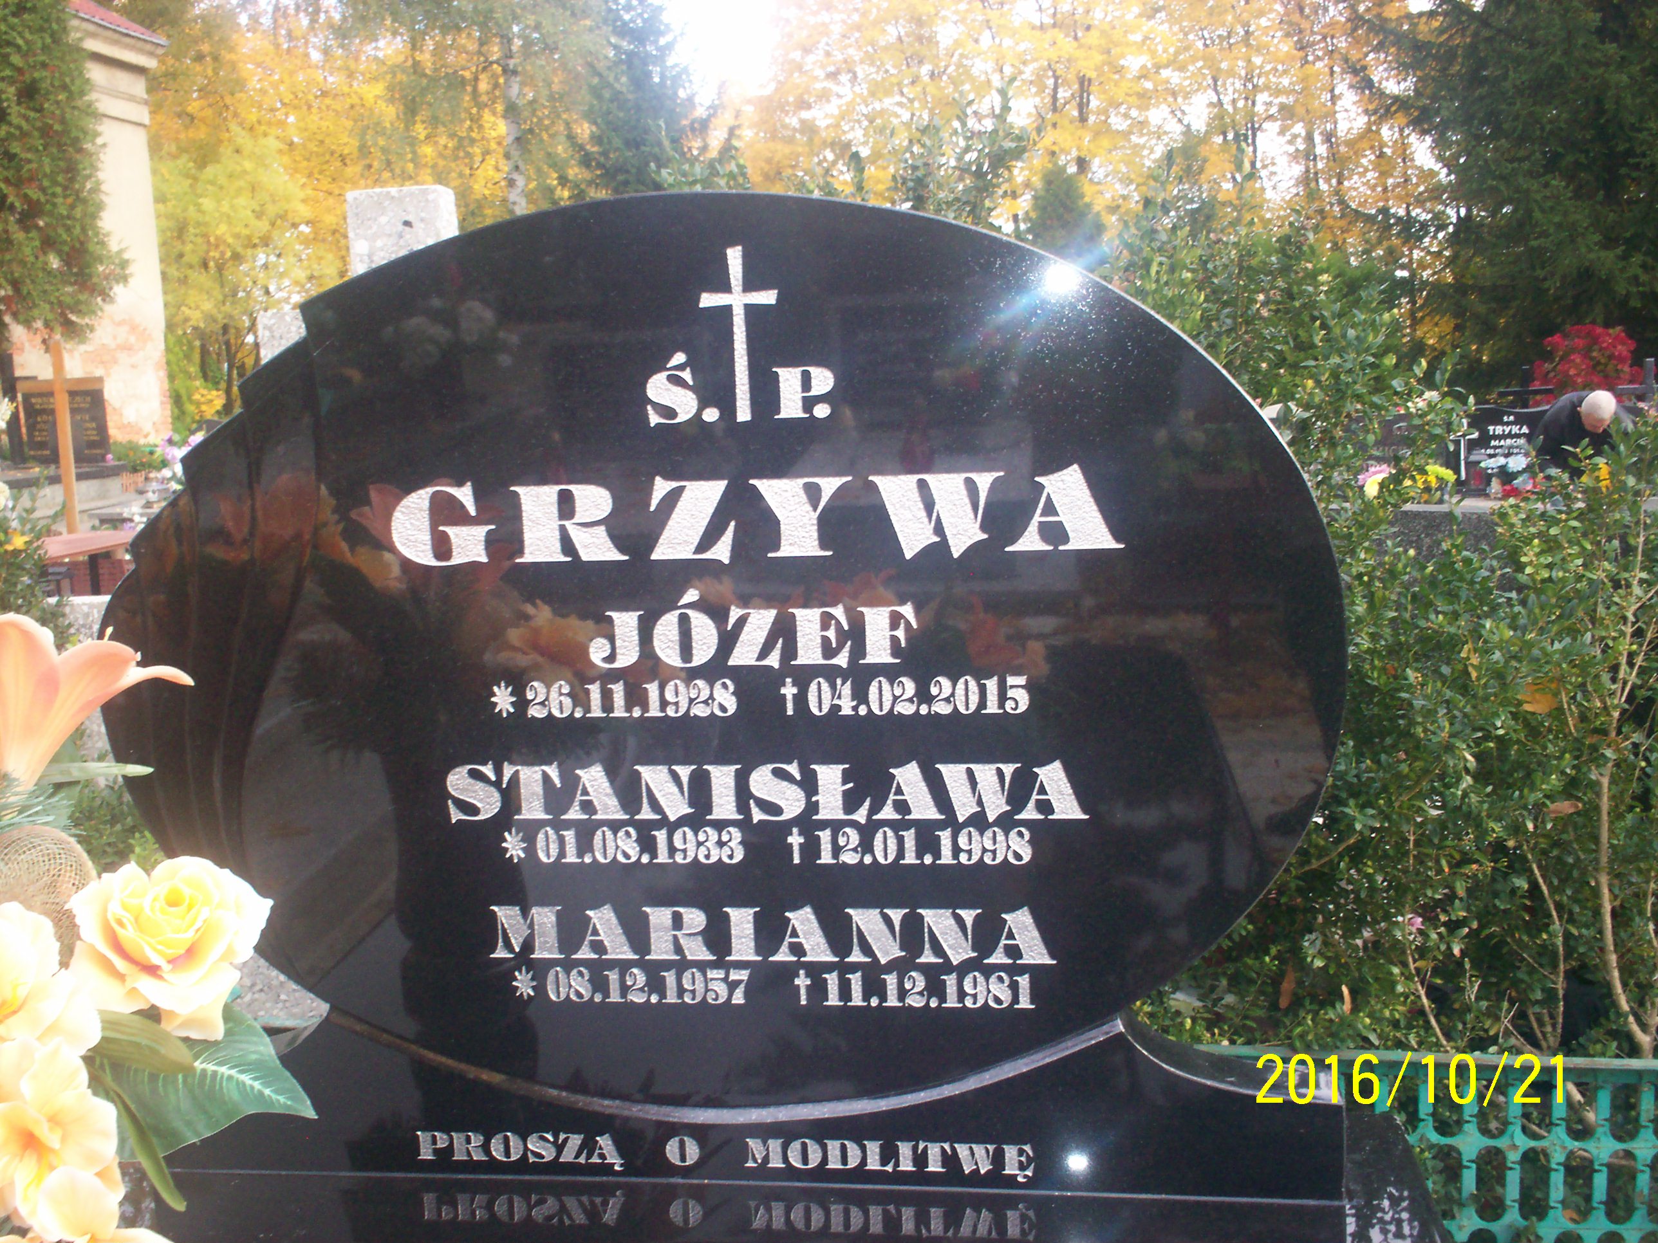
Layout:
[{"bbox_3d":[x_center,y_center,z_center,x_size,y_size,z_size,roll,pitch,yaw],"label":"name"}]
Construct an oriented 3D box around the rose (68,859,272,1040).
[{"bbox_3d":[-0.351,0.175,0.920,0.107,0.096,0.082,-6,10,-19],"label":"rose"}]

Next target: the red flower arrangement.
[{"bbox_3d":[4.546,-1.559,10.300,0.620,0.450,0.500,-1,10,6],"label":"red flower arrangement"}]

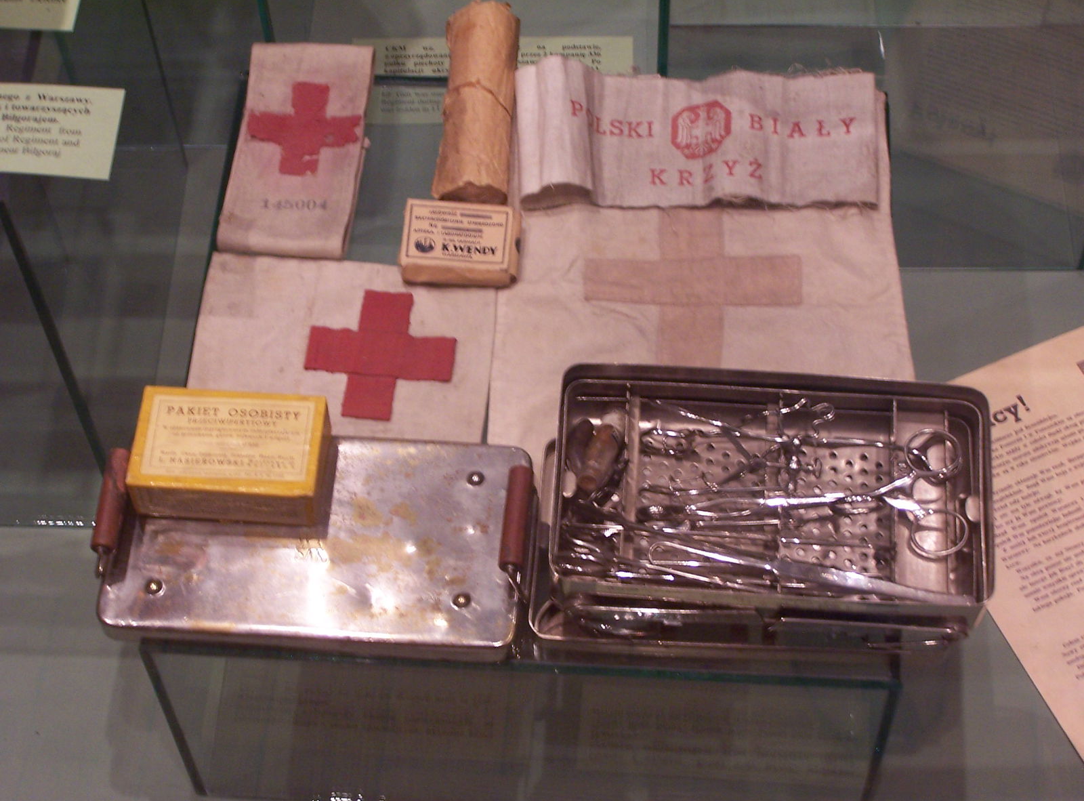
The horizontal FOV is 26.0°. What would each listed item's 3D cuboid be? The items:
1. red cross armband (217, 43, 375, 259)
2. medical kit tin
[{"bbox_3d":[-0.146,-0.152,1.419,0.076,0.016,0.156,3,57,3],"label":"red cross armband"},{"bbox_3d":[-0.005,0.060,1.246,0.471,0.075,0.141,3,57,3],"label":"medical kit tin"}]

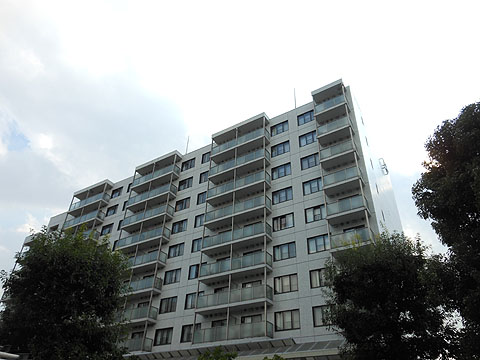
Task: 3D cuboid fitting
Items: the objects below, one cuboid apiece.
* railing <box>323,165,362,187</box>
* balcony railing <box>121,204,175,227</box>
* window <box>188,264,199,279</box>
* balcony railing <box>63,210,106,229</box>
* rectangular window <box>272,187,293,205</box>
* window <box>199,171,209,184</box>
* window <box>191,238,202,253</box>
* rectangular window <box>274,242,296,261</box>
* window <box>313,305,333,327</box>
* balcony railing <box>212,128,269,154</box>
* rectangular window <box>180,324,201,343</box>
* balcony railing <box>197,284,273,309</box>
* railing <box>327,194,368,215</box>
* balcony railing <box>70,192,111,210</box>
[{"bbox_3d":[8.739,0.031,29.428,3.107,1.091,1.201,-19,-40,28],"label":"railing"},{"bbox_3d":[-11.258,4.622,41.951,7.341,1.142,1.222,-19,-40,27],"label":"balcony railing"},{"bbox_3d":[-4.251,9.111,34.838,2.208,1.413,0.120,-19,-40,28],"label":"window"},{"bbox_3d":[-22.848,6.188,50.642,7.793,1.225,1.263,-19,-39,28],"label":"balcony railing"},{"bbox_3d":[4.013,1.455,33.206,2.128,1.422,0.129,-19,-40,28],"label":"rectangular window"},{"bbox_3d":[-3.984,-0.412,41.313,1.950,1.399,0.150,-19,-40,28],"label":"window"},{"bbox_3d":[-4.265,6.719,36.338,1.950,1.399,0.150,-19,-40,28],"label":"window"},{"bbox_3d":[3.912,6.290,30.319,2.135,1.413,0.120,-19,-40,28],"label":"rectangular window"},{"bbox_3d":[6.262,9.755,24.988,2.049,1.379,0.150,-19,-40,27],"label":"window"},{"bbox_3d":[-0.049,-3.909,39.385,7.143,1.091,1.201,-19,-40,28],"label":"balcony railing"},{"bbox_3d":[-4.454,13.819,31.311,2.168,1.399,0.150,-19,-40,28],"label":"rectangular window"},{"bbox_3d":[-0.583,10.317,29.920,7.152,1.225,1.263,-19,-39,28],"label":"balcony railing"},{"bbox_3d":[8.703,2.361,28.096,3.045,1.102,1.160,-19,-40,28],"label":"railing"},{"bbox_3d":[-22.809,3.962,52.487,7.737,1.100,1.279,-19,-40,28],"label":"balcony railing"}]

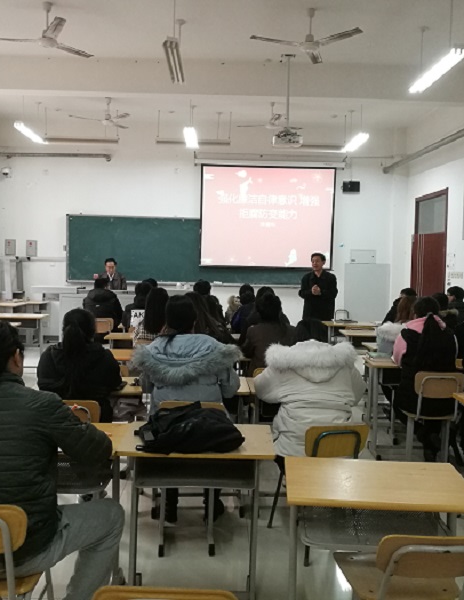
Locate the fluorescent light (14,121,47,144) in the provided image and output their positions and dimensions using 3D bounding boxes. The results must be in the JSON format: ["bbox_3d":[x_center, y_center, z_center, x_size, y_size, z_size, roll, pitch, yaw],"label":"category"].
[{"bbox_3d":[-3.119,-2.589,9.606,0.180,0.100,1.270,1,4,-2],"label":"fluorescent light"}]

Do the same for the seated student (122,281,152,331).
[{"bbox_3d":[-0.994,0.447,6.972,0.500,1.260,0.720,1,4,-2],"label":"seated student"}]

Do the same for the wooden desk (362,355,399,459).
[{"bbox_3d":[1.424,0.884,5.061,0.650,0.765,0.453,1,4,0],"label":"wooden desk"}]

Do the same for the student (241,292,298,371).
[{"bbox_3d":[0.270,0.609,4.758,0.500,1.300,0.680,1,4,-2],"label":"student"}]

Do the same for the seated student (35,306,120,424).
[{"bbox_3d":[-0.925,0.689,3.860,0.500,1.290,0.760,1,4,1],"label":"seated student"}]

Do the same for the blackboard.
[{"bbox_3d":[-0.711,-0.864,11.152,4.427,1.199,0.080,1,4,-2],"label":"blackboard"}]

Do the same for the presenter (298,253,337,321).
[{"bbox_3d":[1.178,0.179,8.666,0.540,1.660,0.360,2,4,10],"label":"presenter"}]

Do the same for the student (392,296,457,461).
[{"bbox_3d":[1.434,0.619,4.822,0.500,1.310,0.720,1,4,-2],"label":"student"}]

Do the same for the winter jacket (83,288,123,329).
[{"bbox_3d":[-1.608,0.164,7.783,0.500,0.620,0.380,1,4,-2],"label":"winter jacket"}]

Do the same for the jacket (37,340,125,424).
[{"bbox_3d":[-0.881,0.541,3.623,0.520,0.620,0.460,1,4,-2],"label":"jacket"}]

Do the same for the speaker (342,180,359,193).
[{"bbox_3d":[2.106,-1.989,10.935,0.310,0.200,0.200,1,4,-2],"label":"speaker"}]

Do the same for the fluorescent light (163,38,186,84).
[{"bbox_3d":[-0.521,-2.176,5.726,0.140,0.075,1.230,1,4,-2],"label":"fluorescent light"}]

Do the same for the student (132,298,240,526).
[{"bbox_3d":[-0.266,0.662,3.563,0.580,1.320,0.720,1,4,-2],"label":"student"}]

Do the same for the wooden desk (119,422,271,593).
[{"bbox_3d":[-0.154,0.991,2.787,0.650,0.765,0.453,1,4,0],"label":"wooden desk"}]

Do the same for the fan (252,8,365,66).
[{"bbox_3d":[0.702,-2.564,5.995,1.100,0.398,1.040,1,4,-2],"label":"fan"}]

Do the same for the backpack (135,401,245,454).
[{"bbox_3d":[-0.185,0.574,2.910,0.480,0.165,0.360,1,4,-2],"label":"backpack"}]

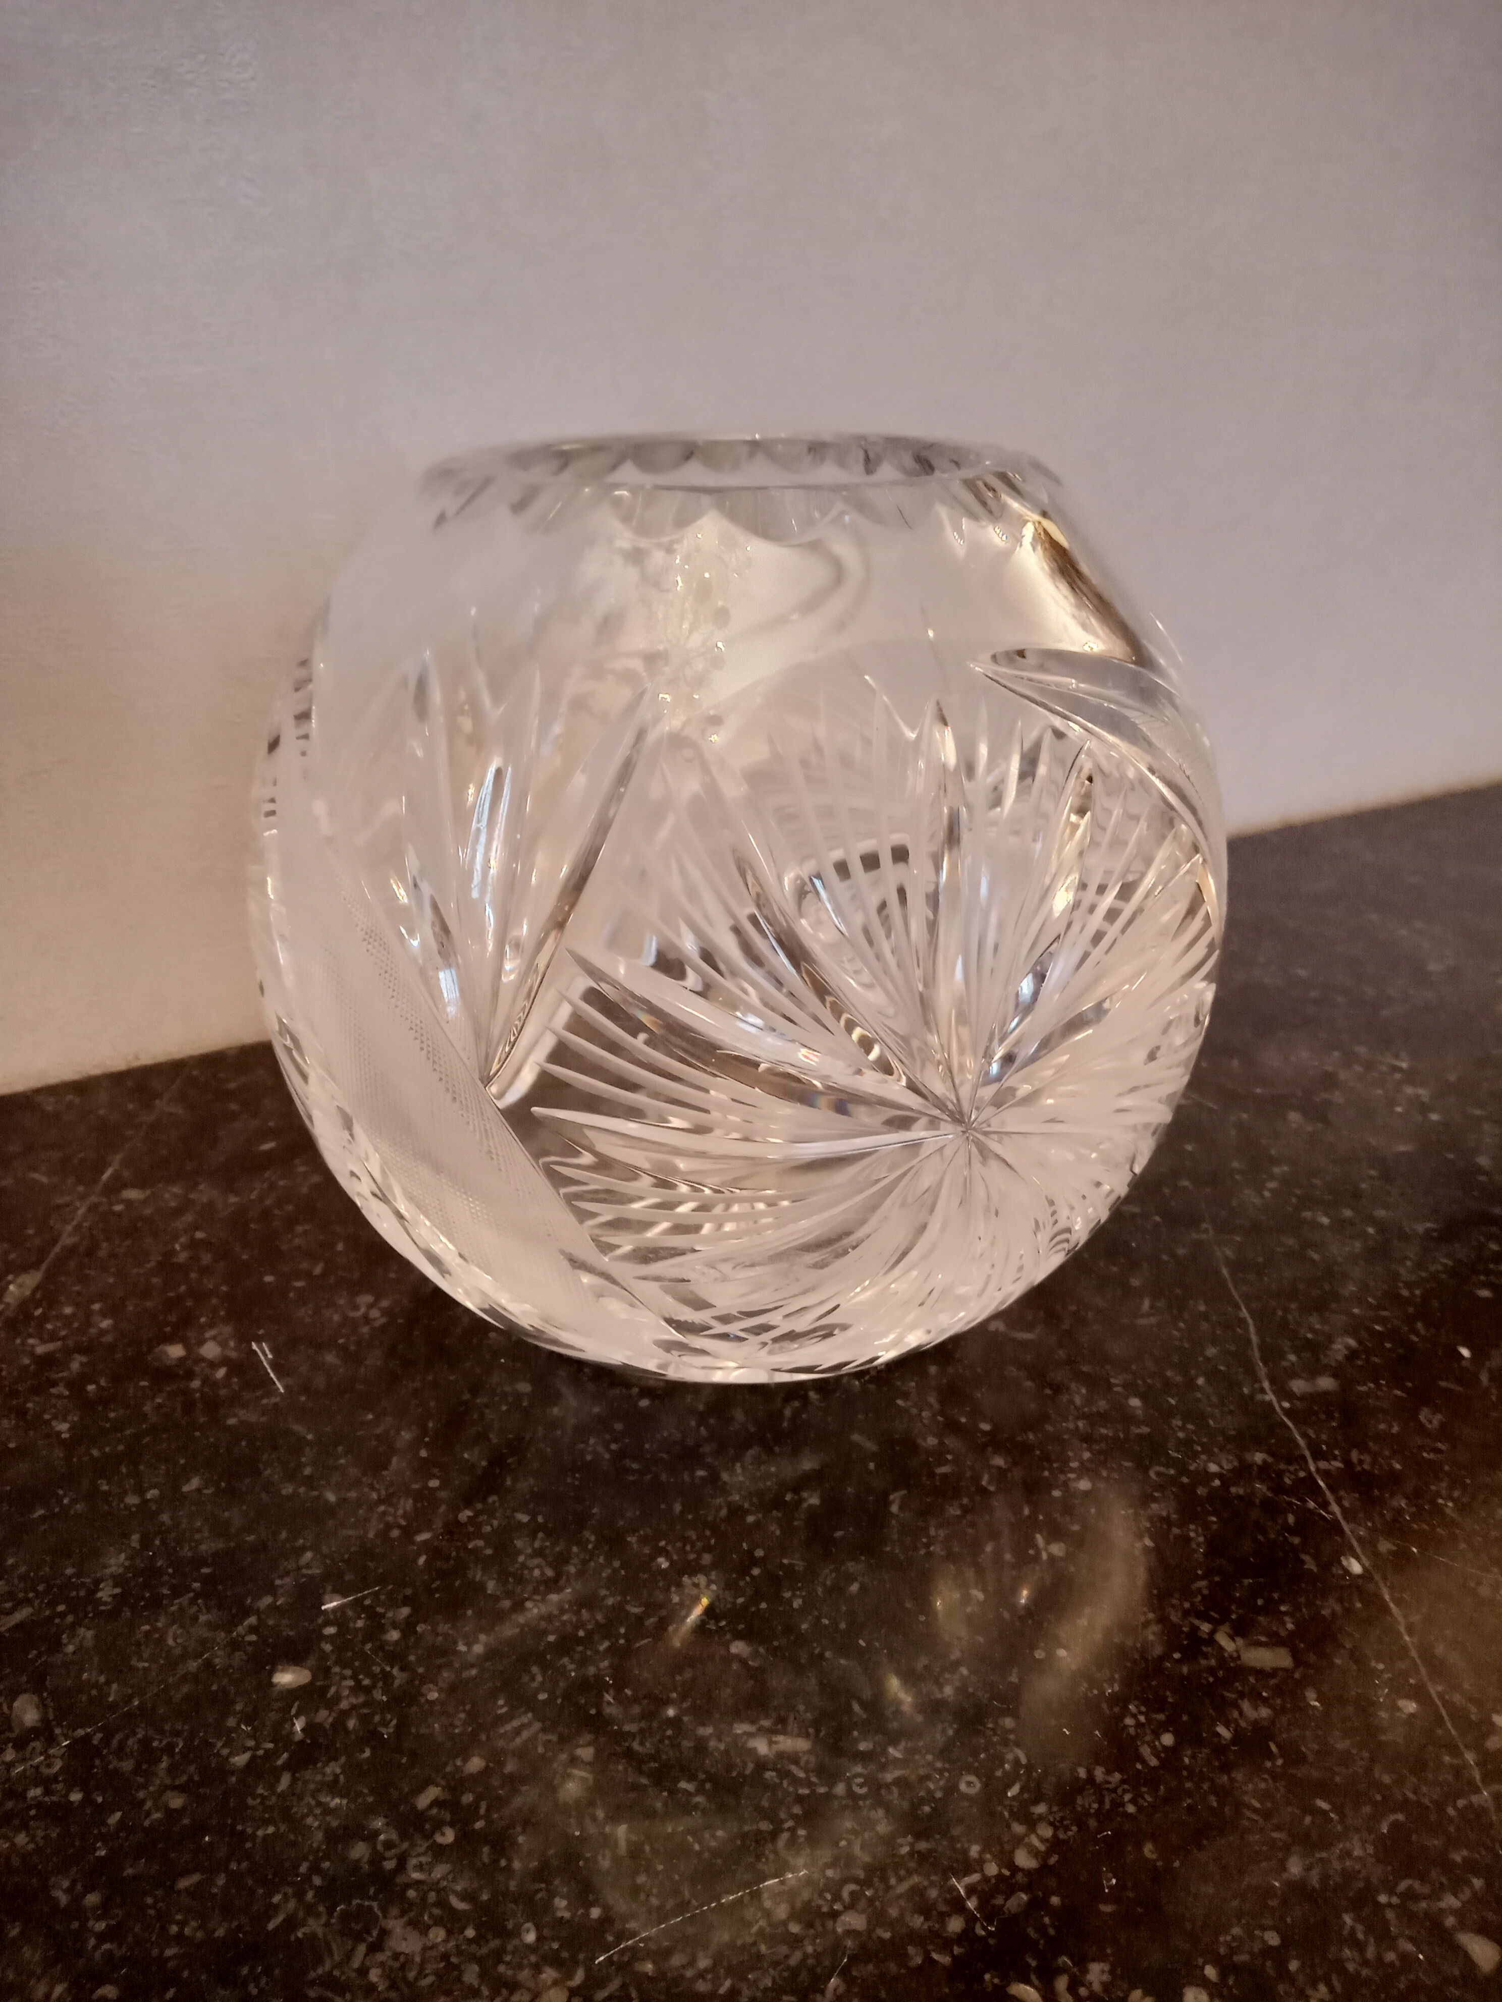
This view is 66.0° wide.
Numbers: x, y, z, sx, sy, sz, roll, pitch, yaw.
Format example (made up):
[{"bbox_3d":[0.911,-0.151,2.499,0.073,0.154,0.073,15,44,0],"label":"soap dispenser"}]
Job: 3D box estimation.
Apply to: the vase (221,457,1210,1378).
[{"bbox_3d":[-0.003,-0.022,0.249,0.195,0.173,0.195,0,30,0],"label":"vase"}]

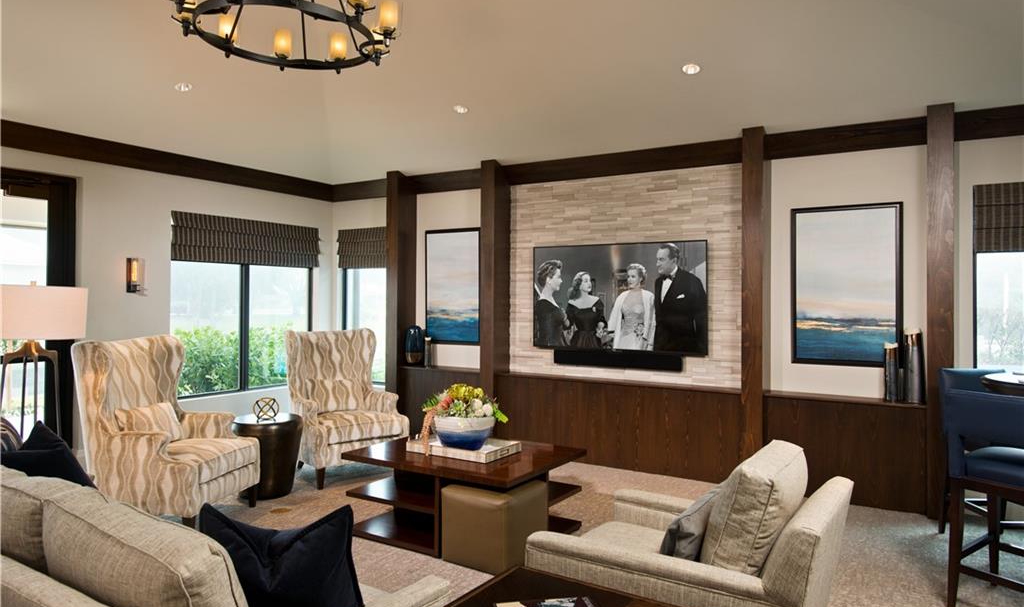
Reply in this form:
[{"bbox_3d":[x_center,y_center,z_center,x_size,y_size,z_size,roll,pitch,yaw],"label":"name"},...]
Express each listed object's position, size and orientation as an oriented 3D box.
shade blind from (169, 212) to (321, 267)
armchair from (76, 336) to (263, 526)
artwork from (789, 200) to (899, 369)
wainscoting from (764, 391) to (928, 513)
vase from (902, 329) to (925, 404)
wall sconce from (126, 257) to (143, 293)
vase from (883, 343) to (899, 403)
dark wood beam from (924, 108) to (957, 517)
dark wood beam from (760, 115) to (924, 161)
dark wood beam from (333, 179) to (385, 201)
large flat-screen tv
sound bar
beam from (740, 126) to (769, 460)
[{"bbox_3d":[-2.652,-0.628,7.023,0.080,0.450,1.762,0,0,32],"label":"shade blind"},{"bbox_3d":[-2.184,0.811,4.406,0.860,1.140,0.760,0,0,11],"label":"armchair"},{"bbox_3d":[2.419,-0.127,4.949,0.719,1.148,0.045,0,1,31],"label":"artwork"},{"bbox_3d":[2.427,1.067,5.014,1.059,0.749,0.217,0,0,32],"label":"wainscoting"},{"bbox_3d":[2.811,0.436,4.768,0.150,0.518,0.150,0,0,32],"label":"vase"},{"bbox_3d":[-3.089,-0.231,5.601,0.100,0.288,0.100,0,1,31],"label":"wall sconce"},{"bbox_3d":[2.647,0.474,4.760,0.098,0.405,0.098,0,1,31],"label":"vase"},{"bbox_3d":[2.922,0.059,4.662,0.147,2.770,0.296,0,0,32],"label":"dark wood beam"},{"bbox_3d":[2.447,-1.198,5.031,1.059,0.178,0.166,0,0,32],"label":"dark wood beam"},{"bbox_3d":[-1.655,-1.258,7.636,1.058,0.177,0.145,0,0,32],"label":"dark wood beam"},{"bbox_3d":[0.922,-0.050,6.026,1.631,0.937,0.065,0,0,32],"label":"large flat-screen tv"},{"bbox_3d":[0.895,0.486,5.847,1.142,0.120,0.100,0,1,31],"label":"sound bar"},{"bbox_3d":[1.895,0.054,5.295,0.147,2.770,0.296,0,0,32],"label":"beam"}]

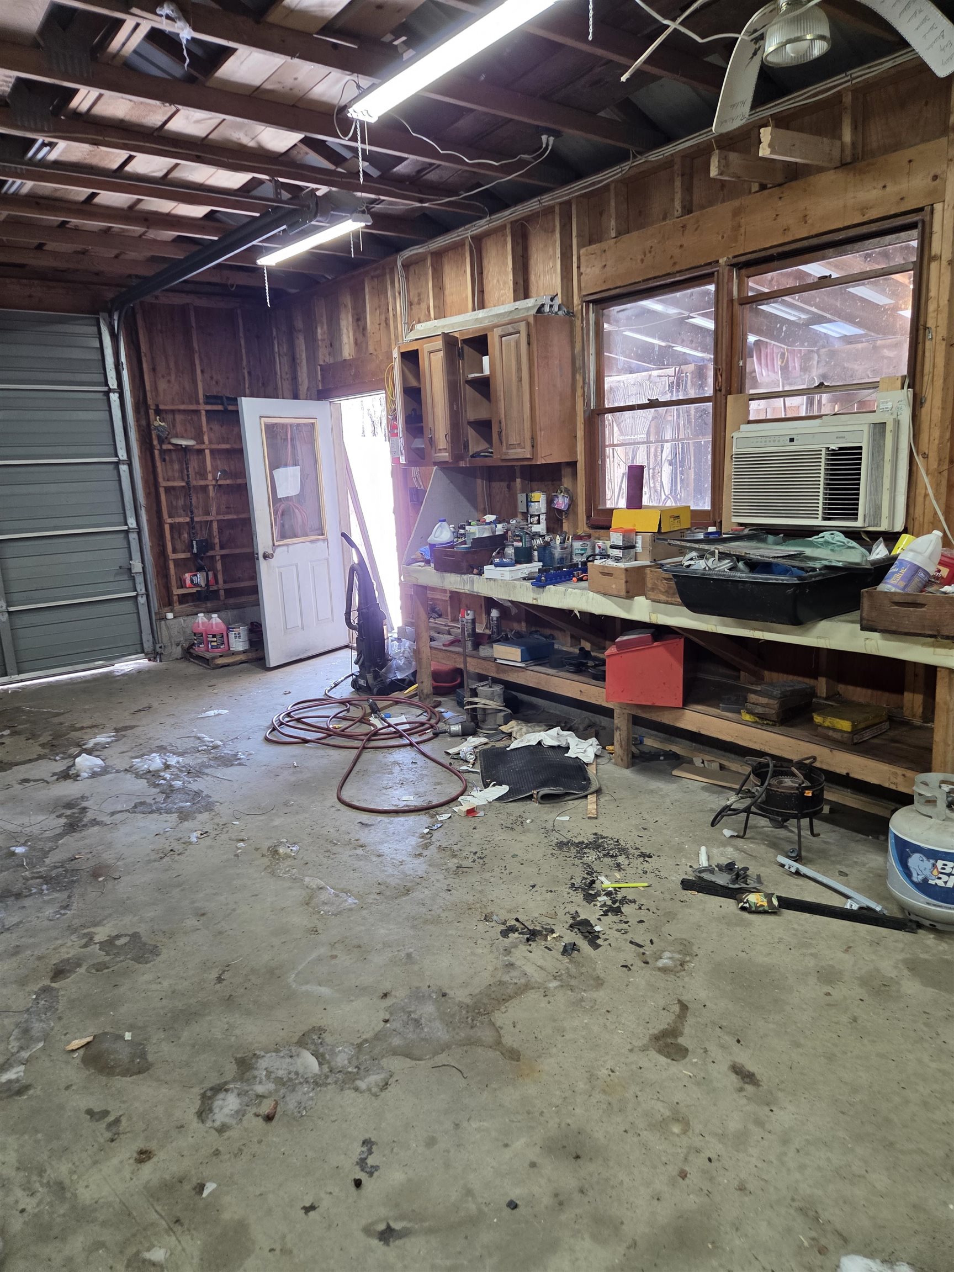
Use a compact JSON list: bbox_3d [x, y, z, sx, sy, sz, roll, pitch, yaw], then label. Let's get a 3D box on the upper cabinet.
[{"bbox_3d":[0.010,-1.423,5.128,0.330,0.765,1.340,-11,14,-37],"label":"upper cabinet"}]

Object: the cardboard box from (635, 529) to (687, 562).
[{"bbox_3d":[0.847,-0.440,4.077,0.260,0.131,0.200,-12,15,-40],"label":"cardboard box"}]

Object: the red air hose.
[{"bbox_3d":[-0.649,0.576,4.682,1.030,0.060,2.100,-5,12,-13],"label":"red air hose"}]

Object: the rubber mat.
[{"bbox_3d":[0.285,0.631,4.132,0.520,0.080,0.750,-3,11,-3],"label":"rubber mat"}]

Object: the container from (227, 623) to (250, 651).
[{"bbox_3d":[-1.959,0.012,6.940,0.172,0.195,0.172,-11,14,-37],"label":"container"}]

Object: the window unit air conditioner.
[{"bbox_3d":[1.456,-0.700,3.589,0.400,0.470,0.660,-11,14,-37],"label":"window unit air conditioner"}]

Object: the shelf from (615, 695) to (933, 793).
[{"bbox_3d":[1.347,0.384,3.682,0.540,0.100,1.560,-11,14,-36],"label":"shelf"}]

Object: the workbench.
[{"bbox_3d":[0.816,0.173,4.294,0.600,0.865,3.440,-11,14,-36],"label":"workbench"}]

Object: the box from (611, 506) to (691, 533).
[{"bbox_3d":[0.850,-0.563,4.099,0.280,0.105,0.255,8,15,42],"label":"box"}]

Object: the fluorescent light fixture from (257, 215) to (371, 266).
[{"bbox_3d":[-1.010,-2.385,5.100,0.130,0.070,1.230,-11,14,-37],"label":"fluorescent light fixture"}]

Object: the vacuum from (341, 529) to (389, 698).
[{"bbox_3d":[-0.715,-0.161,5.730,0.420,1.100,0.310,-11,14,-37],"label":"vacuum"}]

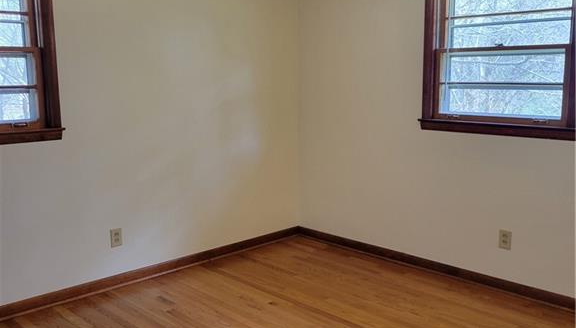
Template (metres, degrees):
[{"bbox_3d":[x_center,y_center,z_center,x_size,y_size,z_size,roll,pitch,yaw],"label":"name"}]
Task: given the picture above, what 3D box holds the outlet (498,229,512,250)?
[{"bbox_3d":[1.400,0.486,3.719,0.010,0.120,0.075,-9,12,-43],"label":"outlet"}]

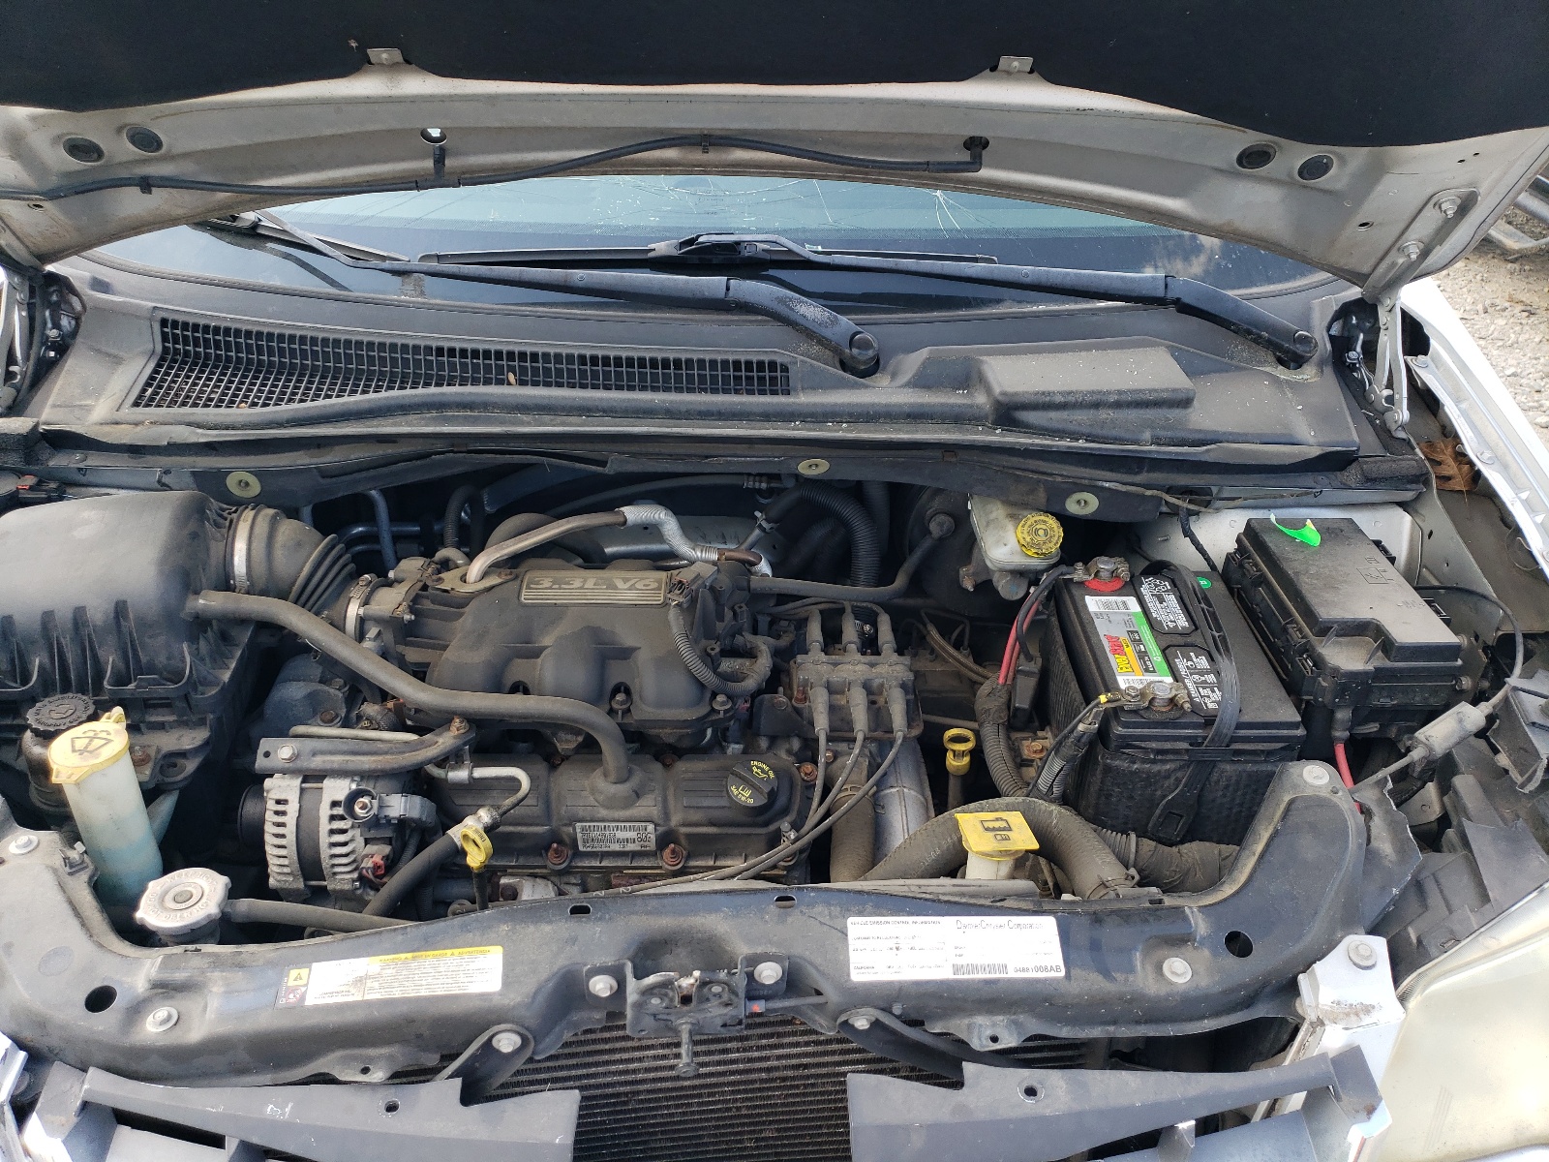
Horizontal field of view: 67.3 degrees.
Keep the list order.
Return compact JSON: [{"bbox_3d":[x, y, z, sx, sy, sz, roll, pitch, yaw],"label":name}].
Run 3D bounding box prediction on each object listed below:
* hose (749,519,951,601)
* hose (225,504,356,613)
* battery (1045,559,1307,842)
[{"bbox_3d":[0.081,-0.023,1.240,0.205,0.055,0.115,-11,37,-18],"label":"hose"},{"bbox_3d":[-0.517,-0.015,1.250,0.135,0.120,0.110,0,32,1],"label":"hose"},{"bbox_3d":[0.397,0.141,1.217,0.175,0.200,0.262,0,32,1],"label":"battery"}]

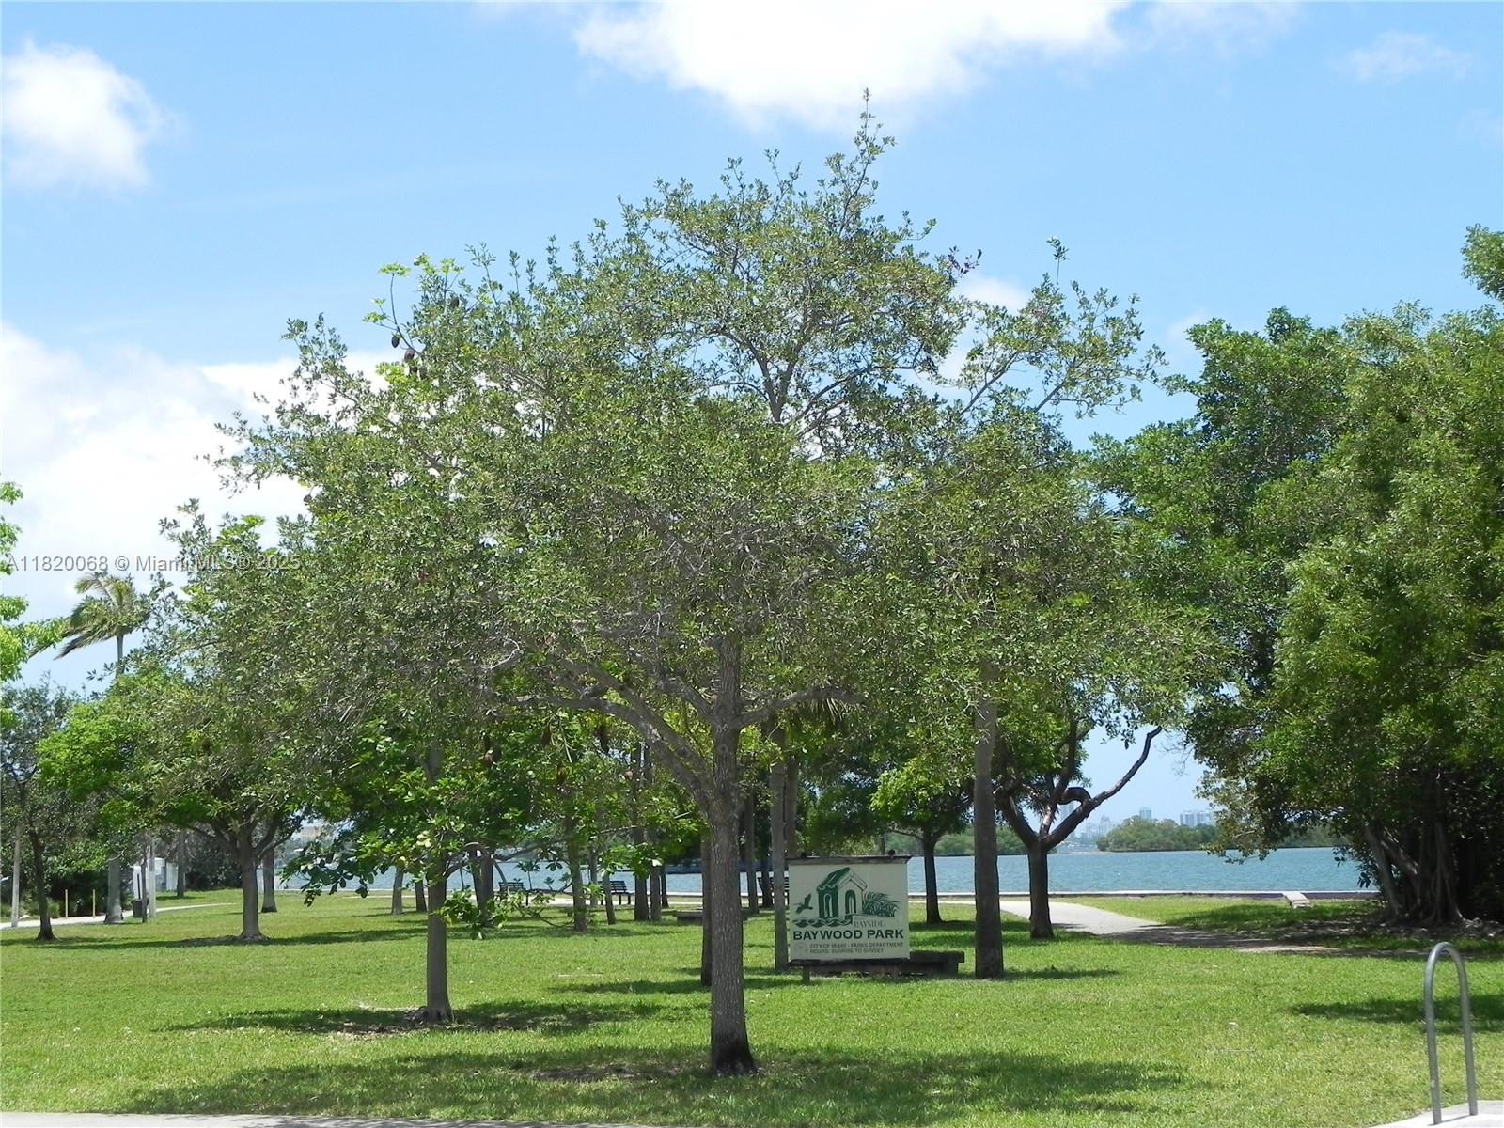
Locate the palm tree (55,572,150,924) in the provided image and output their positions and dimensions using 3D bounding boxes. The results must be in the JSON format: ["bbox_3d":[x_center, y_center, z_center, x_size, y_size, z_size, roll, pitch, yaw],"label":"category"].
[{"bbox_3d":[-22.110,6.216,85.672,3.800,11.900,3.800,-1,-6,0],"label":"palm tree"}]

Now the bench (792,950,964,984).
[{"bbox_3d":[1.718,5.398,33.800,2.220,0.420,0.450,-1,-6,0],"label":"bench"}]

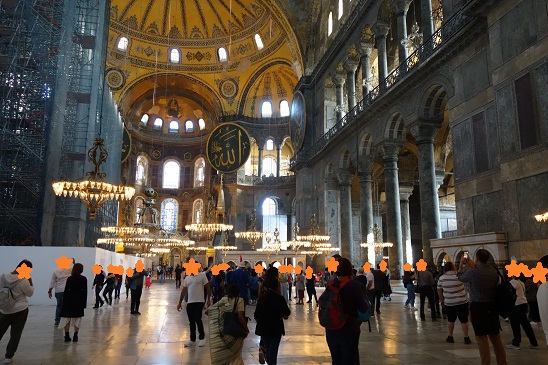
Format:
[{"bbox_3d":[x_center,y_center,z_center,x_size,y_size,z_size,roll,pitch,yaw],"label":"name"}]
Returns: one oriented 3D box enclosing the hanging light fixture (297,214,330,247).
[{"bbox_3d":[3.037,3.757,32.758,2.600,2.610,2.600,0,-11,0],"label":"hanging light fixture"}]

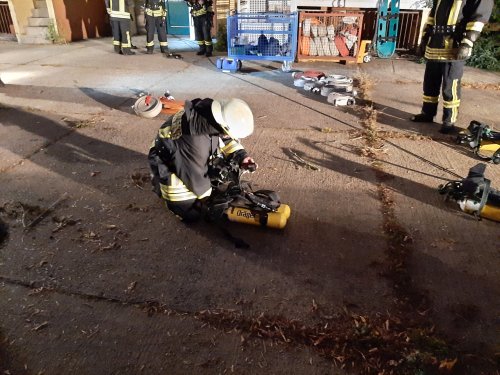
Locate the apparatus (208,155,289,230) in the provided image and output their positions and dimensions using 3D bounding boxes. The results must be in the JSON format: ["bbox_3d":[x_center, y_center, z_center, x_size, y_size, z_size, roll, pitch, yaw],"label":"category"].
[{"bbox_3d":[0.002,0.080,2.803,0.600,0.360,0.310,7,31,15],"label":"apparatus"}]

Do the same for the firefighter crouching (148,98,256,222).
[{"bbox_3d":[-0.329,-0.214,2.817,0.720,0.870,0.560,5,30,10],"label":"firefighter crouching"}]

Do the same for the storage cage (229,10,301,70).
[{"bbox_3d":[0.292,-2.838,7.302,1.220,1.000,0.800,4,30,9],"label":"storage cage"}]

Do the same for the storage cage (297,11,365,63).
[{"bbox_3d":[1.681,-3.127,7.786,1.210,0.970,0.800,6,30,12],"label":"storage cage"}]

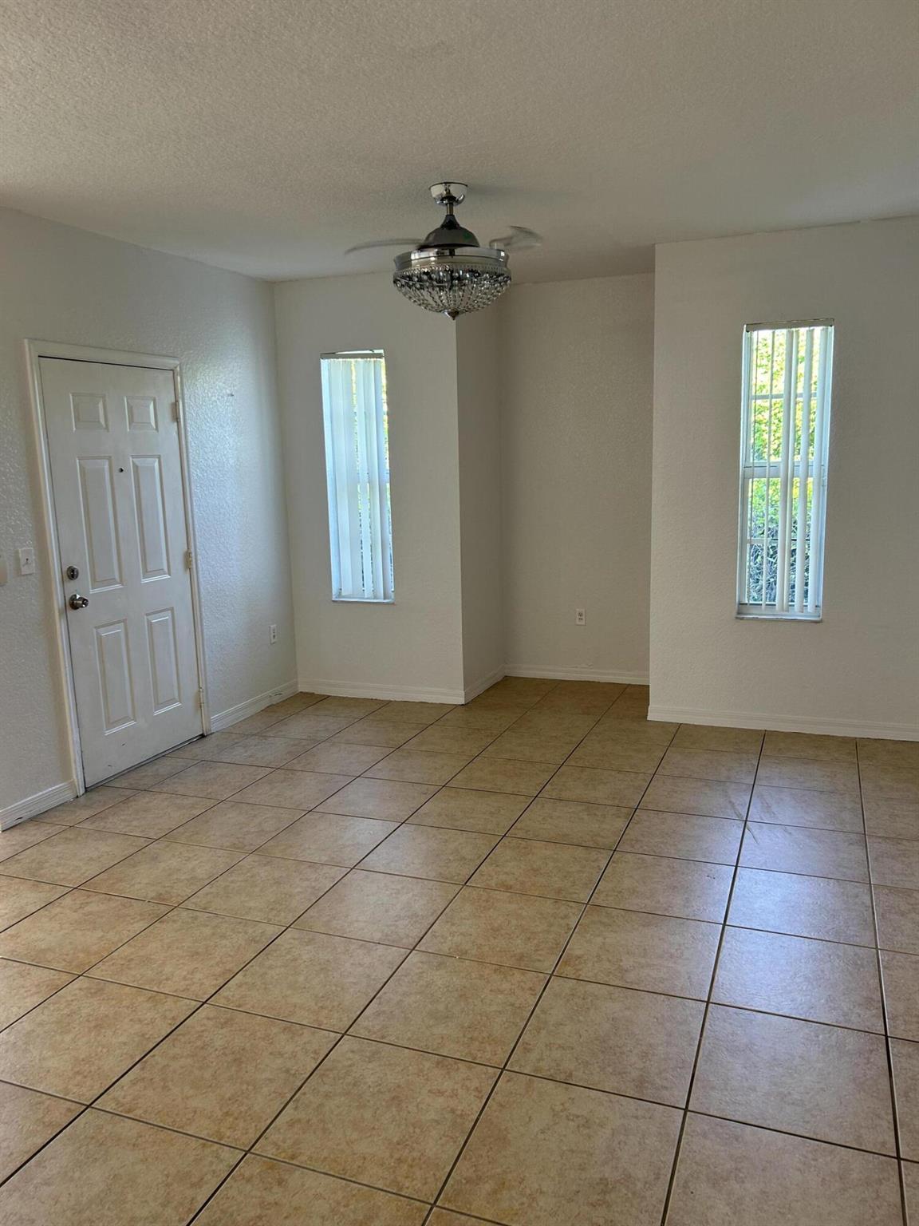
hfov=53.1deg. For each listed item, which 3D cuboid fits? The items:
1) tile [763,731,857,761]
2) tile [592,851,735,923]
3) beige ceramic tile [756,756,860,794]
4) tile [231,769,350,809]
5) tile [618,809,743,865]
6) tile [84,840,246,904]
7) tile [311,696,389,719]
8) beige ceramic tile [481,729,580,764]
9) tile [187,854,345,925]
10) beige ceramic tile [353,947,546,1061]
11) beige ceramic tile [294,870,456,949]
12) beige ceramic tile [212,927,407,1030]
[{"bbox_3d":[1.819,0.692,4.795,0.451,0.010,0.407,2,10,21],"label":"tile"},{"bbox_3d":[0.742,0.985,3.316,0.453,0.012,0.453,2,10,21],"label":"tile"},{"bbox_3d":[1.665,0.768,4.399,0.452,0.015,0.452,2,10,21],"label":"beige ceramic tile"},{"bbox_3d":[-0.798,0.847,4.401,0.453,0.012,0.453,2,10,21],"label":"tile"},{"bbox_3d":[0.908,0.908,3.736,0.453,0.012,0.453,2,10,21],"label":"tile"},{"bbox_3d":[-1.131,1.001,3.561,0.453,0.012,0.453,2,10,21],"label":"tile"},{"bbox_3d":[-0.726,0.602,5.798,0.452,0.012,0.420,2,10,21],"label":"tile"},{"bbox_3d":[0.388,0.723,4.898,0.452,0.012,0.452,2,10,21],"label":"beige ceramic tile"},{"bbox_3d":[-0.710,1.021,3.417,0.457,0.010,0.457,2,10,21],"label":"tile"},{"bbox_3d":[-0.018,1.124,2.643,0.453,0.012,0.453,2,10,21],"label":"beige ceramic tile"},{"bbox_3d":[-0.281,1.037,3.249,0.457,0.010,0.457,2,10,21],"label":"beige ceramic tile"},{"bbox_3d":[-0.444,1.109,2.809,0.453,0.012,0.453,2,10,21],"label":"beige ceramic tile"}]

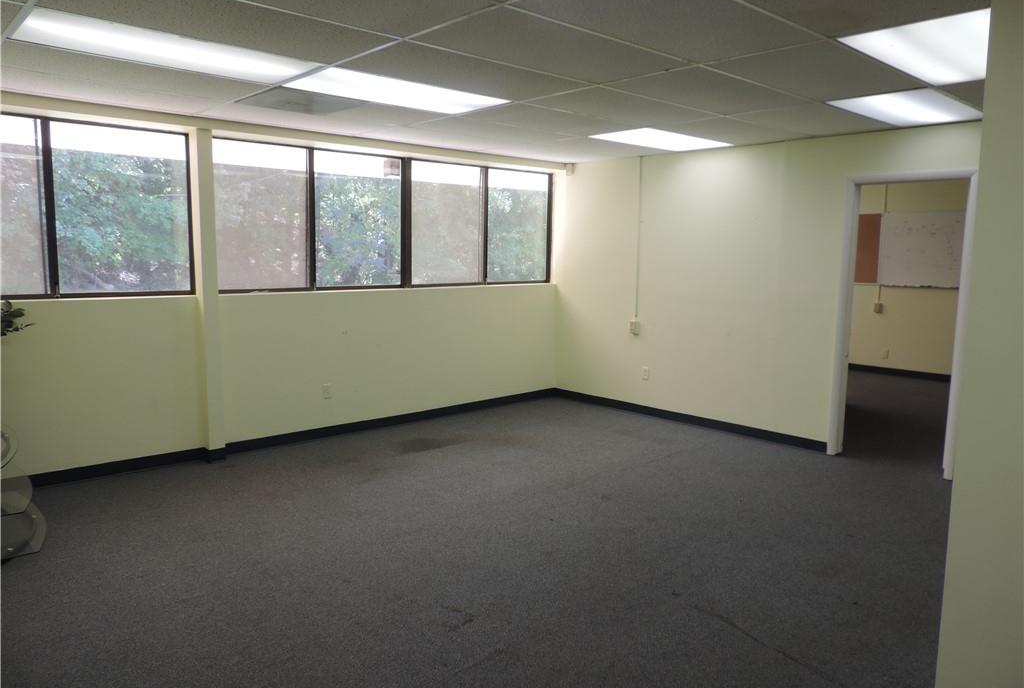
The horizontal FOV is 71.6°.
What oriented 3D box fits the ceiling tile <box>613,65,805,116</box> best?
[{"bbox_3d":[1.123,-1.386,3.927,1.203,0.020,0.594,-6,11,-41],"label":"ceiling tile"}]

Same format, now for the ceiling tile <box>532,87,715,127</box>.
[{"bbox_3d":[0.716,-1.455,4.376,1.203,0.020,0.594,-6,11,-41],"label":"ceiling tile"}]

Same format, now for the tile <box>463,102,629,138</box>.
[{"bbox_3d":[0.309,-1.524,4.824,1.203,0.020,0.594,-6,11,-41],"label":"tile"}]

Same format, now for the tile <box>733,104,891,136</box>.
[{"bbox_3d":[1.967,-1.480,4.678,1.033,0.020,0.594,-6,11,-41],"label":"tile"}]

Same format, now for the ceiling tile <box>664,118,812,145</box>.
[{"bbox_3d":[1.565,-1.550,5.131,1.045,0.020,0.594,-6,11,-41],"label":"ceiling tile"}]

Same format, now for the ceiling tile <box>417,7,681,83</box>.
[{"bbox_3d":[0.216,-1.286,3.119,1.203,0.020,0.594,-6,11,-41],"label":"ceiling tile"}]

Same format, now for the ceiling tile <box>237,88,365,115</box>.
[{"bbox_3d":[-1.232,-1.467,4.263,0.594,0.020,0.594,-6,11,-41],"label":"ceiling tile"}]

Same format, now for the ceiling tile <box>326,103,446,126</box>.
[{"bbox_3d":[-0.778,-1.517,4.667,0.594,0.020,0.594,-6,11,-41],"label":"ceiling tile"}]

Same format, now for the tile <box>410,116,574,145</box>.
[{"bbox_3d":[-0.098,-1.593,5.273,1.203,0.020,0.594,-6,11,-41],"label":"tile"}]

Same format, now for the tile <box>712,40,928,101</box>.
[{"bbox_3d":[1.530,-1.318,3.479,1.203,0.020,0.594,-6,11,-41],"label":"tile"}]

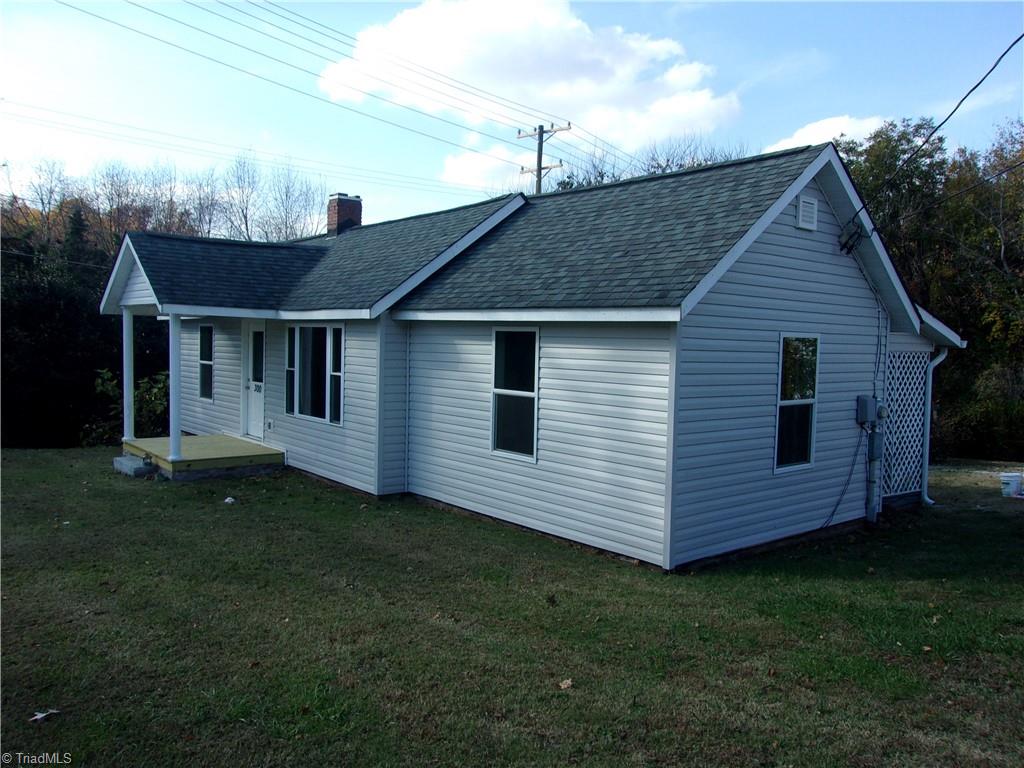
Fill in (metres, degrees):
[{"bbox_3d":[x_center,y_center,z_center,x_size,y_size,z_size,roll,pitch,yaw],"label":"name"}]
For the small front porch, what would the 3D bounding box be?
[{"bbox_3d":[-5.142,1.183,13.254,1.780,0.272,2.589,-1,4,-40],"label":"small front porch"}]

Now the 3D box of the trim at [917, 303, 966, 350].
[{"bbox_3d":[5.784,-0.759,10.756,1.688,0.150,0.050,19,-9,-40],"label":"trim"}]

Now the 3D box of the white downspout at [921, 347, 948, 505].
[{"bbox_3d":[6.013,0.613,11.365,0.532,2.220,0.075,-1,4,-40],"label":"white downspout"}]

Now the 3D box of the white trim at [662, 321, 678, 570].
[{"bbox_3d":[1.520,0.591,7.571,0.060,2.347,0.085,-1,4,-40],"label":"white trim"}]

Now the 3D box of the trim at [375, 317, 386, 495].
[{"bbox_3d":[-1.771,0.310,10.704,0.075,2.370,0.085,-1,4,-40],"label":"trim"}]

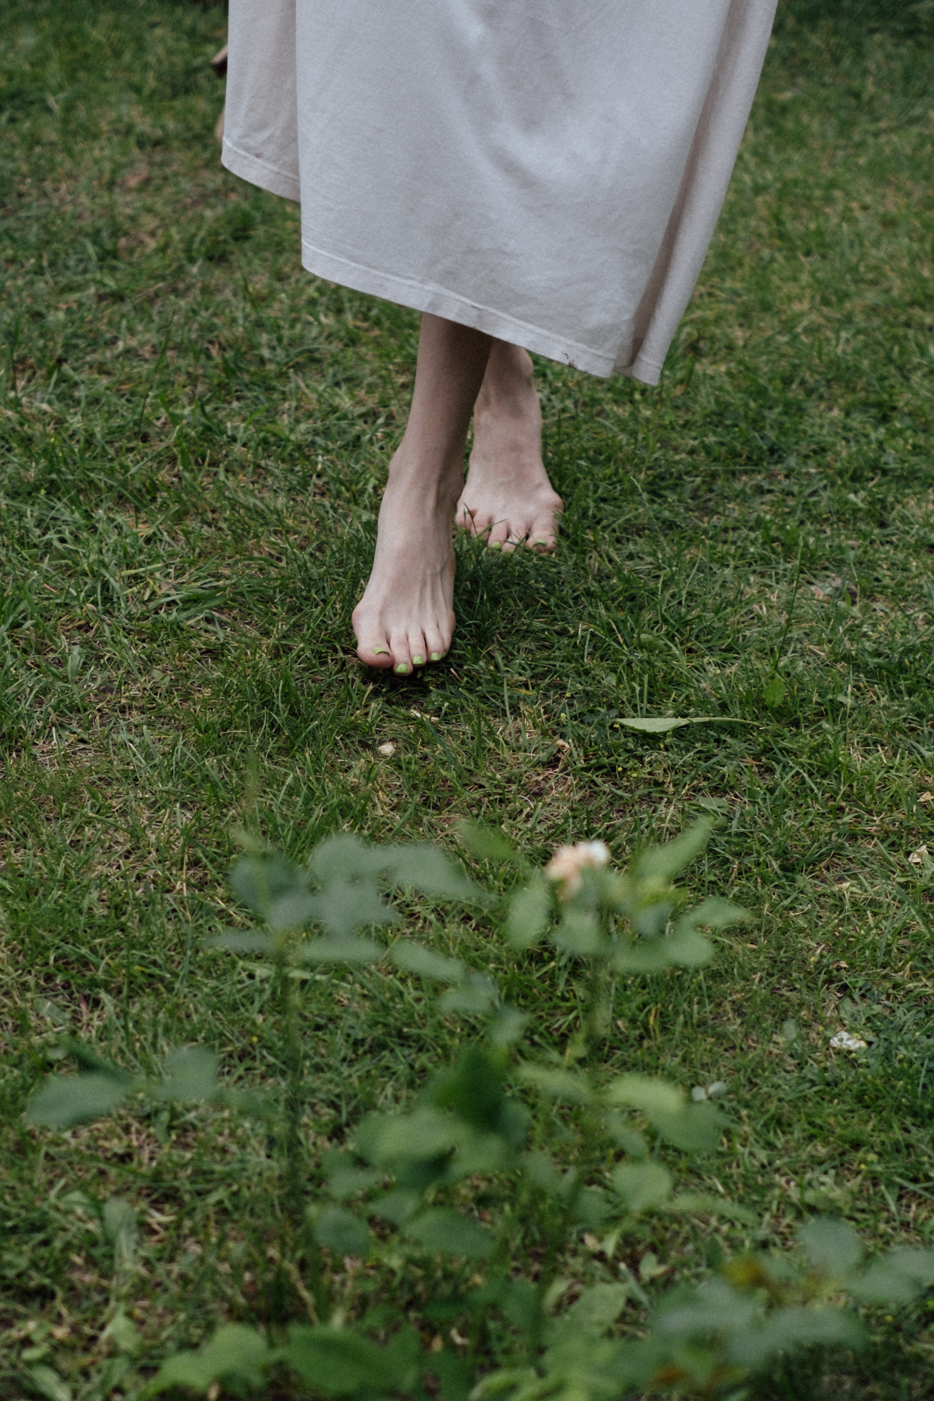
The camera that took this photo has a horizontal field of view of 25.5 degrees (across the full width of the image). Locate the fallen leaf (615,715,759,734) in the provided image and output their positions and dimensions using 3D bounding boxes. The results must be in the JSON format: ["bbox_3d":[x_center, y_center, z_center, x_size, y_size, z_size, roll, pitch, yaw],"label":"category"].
[{"bbox_3d":[0.177,0.019,1.661,0.115,0.008,0.018,1,37,2],"label":"fallen leaf"}]

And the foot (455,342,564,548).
[{"bbox_3d":[0.036,-0.250,1.956,0.098,0.125,0.225,-1,37,-2],"label":"foot"}]

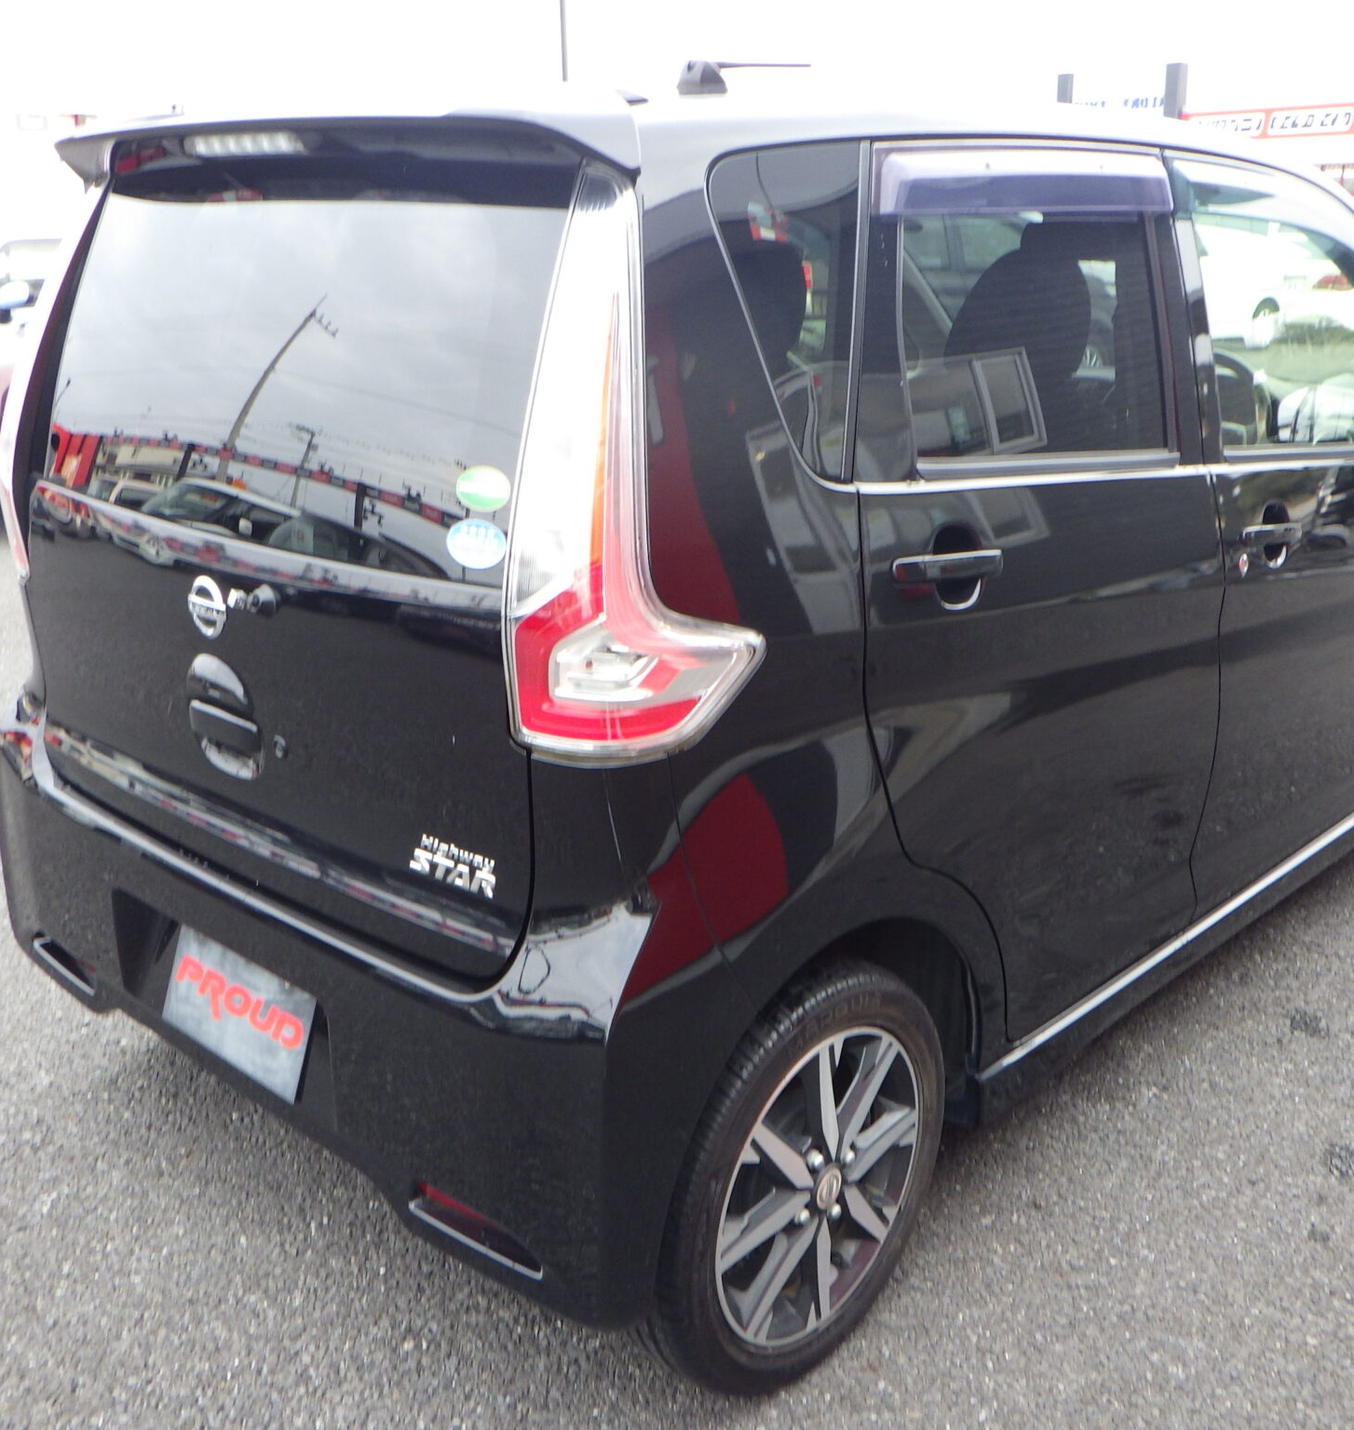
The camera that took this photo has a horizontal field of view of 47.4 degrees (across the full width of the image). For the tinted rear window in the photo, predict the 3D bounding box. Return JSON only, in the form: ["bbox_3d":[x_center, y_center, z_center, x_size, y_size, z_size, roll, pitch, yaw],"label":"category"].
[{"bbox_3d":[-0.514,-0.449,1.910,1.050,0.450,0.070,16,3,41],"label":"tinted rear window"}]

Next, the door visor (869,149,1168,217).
[{"bbox_3d":[0.460,-0.677,1.960,0.055,0.085,0.720,15,23,41],"label":"door visor"}]

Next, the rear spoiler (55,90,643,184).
[{"bbox_3d":[-0.474,-0.702,1.899,1.200,0.110,0.210,15,23,41],"label":"rear spoiler"}]

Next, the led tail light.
[{"bbox_3d":[-0.053,-0.249,1.565,0.205,0.590,0.235,16,23,41],"label":"led tail light"}]

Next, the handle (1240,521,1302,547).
[{"bbox_3d":[0.964,-0.292,2.501,0.047,0.036,0.220,16,18,41],"label":"handle"}]

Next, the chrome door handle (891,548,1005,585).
[{"bbox_3d":[0.319,-0.175,1.822,0.047,0.036,0.220,16,18,41],"label":"chrome door handle"}]

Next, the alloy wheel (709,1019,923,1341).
[{"bbox_3d":[0.137,0.572,1.958,0.140,0.415,0.415,16,23,41],"label":"alloy wheel"}]

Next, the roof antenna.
[{"bbox_3d":[0.117,-1.007,2.462,0.045,0.065,0.300,15,23,41],"label":"roof antenna"}]

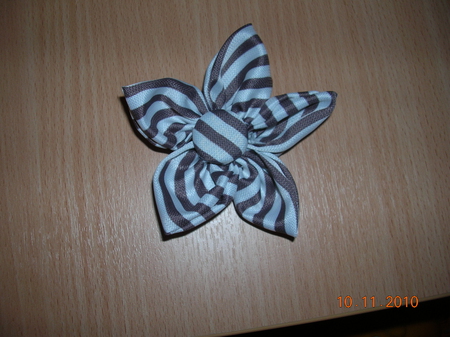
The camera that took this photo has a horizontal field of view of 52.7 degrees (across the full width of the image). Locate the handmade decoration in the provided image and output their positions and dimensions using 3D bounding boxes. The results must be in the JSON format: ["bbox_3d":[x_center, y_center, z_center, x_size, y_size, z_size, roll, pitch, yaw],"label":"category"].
[{"bbox_3d":[0.003,-0.021,0.224,0.108,0.028,0.110,0,79,-2],"label":"handmade decoration"}]

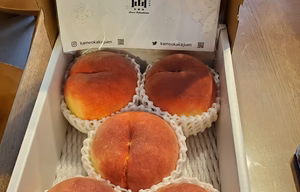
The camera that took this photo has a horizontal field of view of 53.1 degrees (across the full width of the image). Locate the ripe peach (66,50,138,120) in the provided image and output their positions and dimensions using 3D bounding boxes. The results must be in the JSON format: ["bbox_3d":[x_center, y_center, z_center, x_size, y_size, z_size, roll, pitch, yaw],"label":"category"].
[{"bbox_3d":[-0.062,-0.012,0.389,0.095,0.087,0.095,1,55,4],"label":"ripe peach"}]

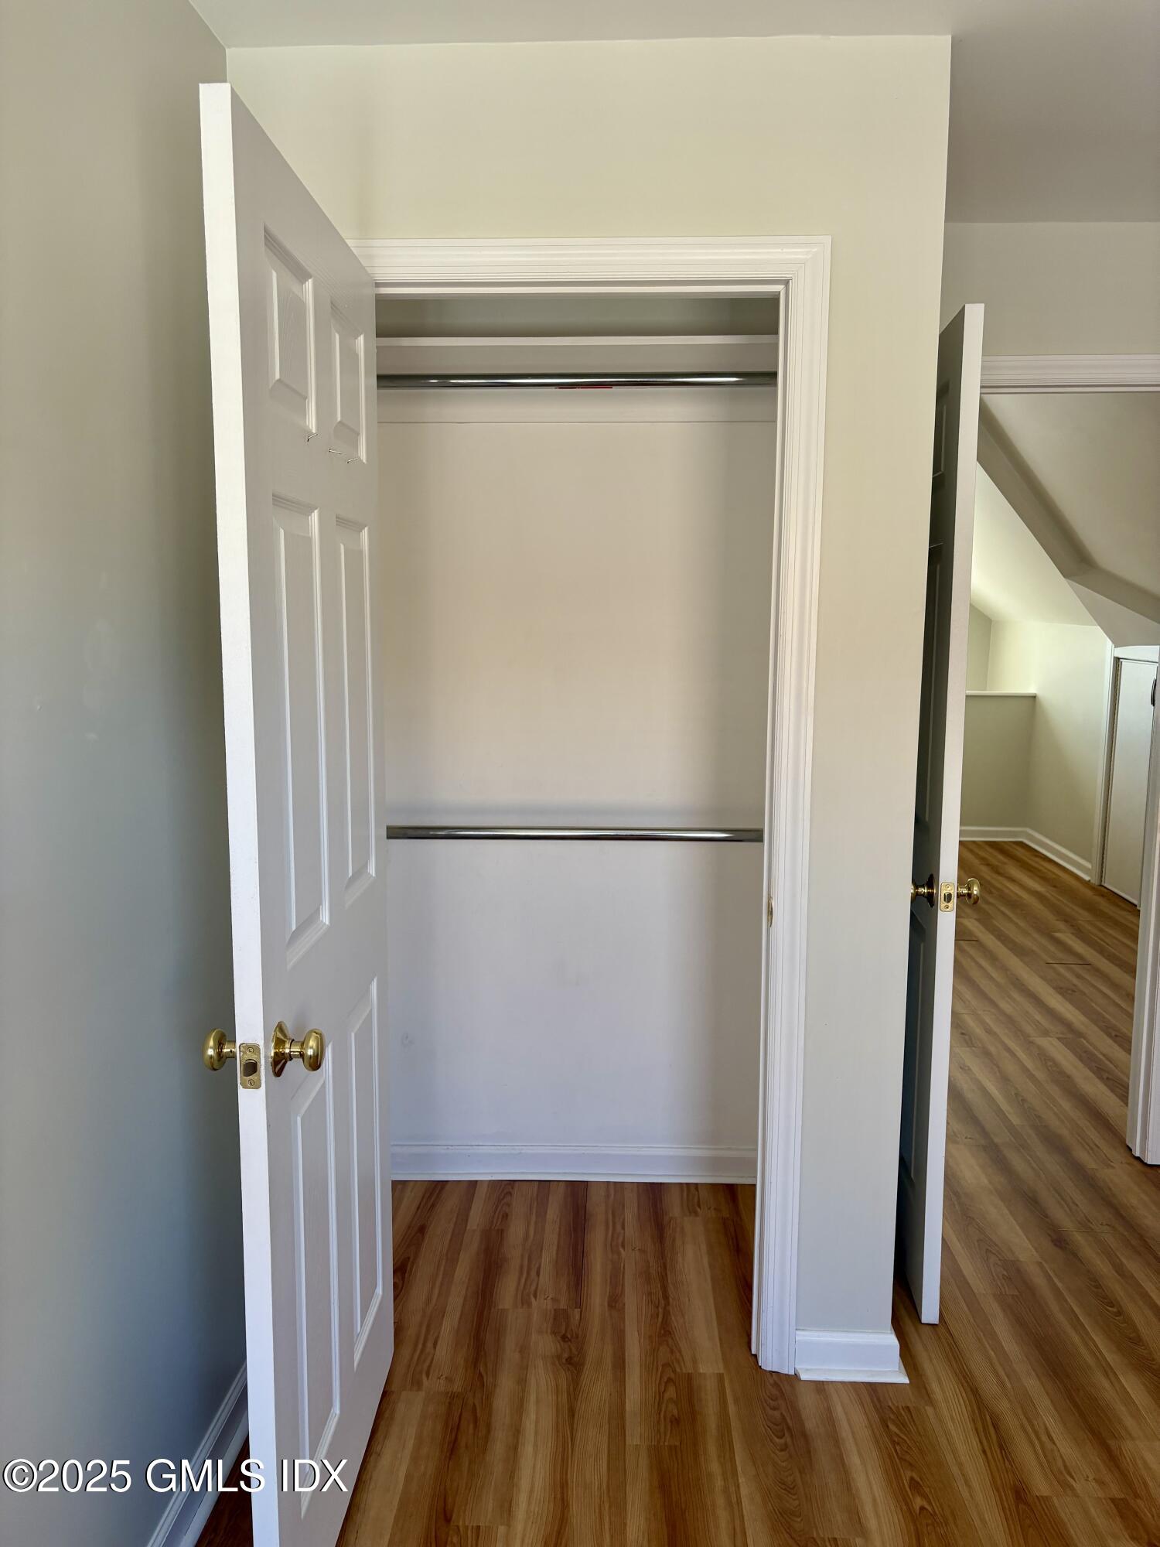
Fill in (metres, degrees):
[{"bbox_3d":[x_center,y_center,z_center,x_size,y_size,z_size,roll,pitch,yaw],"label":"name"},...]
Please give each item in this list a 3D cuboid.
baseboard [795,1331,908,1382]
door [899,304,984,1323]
[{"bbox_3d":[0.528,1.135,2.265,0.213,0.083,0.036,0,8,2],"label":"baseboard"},{"bbox_3d":[0.769,0.089,2.663,0.038,2.032,0.762,1,8,5],"label":"door"}]

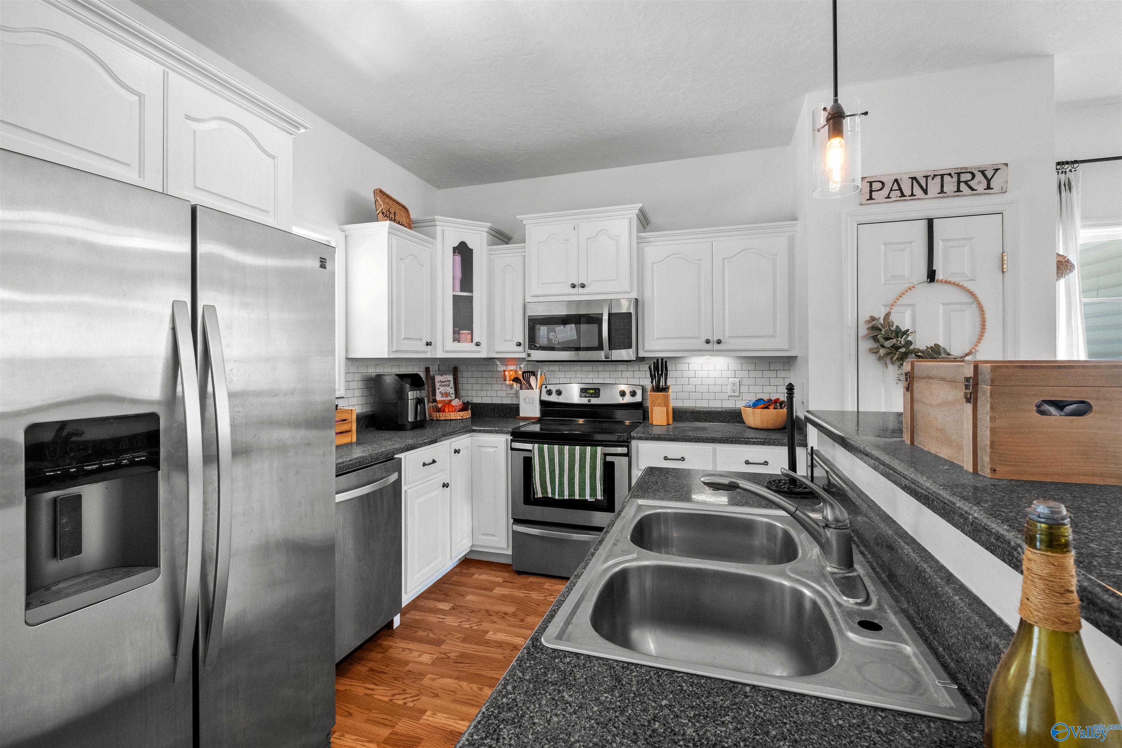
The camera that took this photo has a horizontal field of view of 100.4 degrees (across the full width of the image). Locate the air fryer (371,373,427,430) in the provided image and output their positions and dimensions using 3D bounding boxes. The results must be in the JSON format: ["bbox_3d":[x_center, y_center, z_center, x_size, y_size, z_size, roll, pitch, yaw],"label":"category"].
[{"bbox_3d":[-1.028,0.183,3.098,0.300,0.345,0.255,0,1,10],"label":"air fryer"}]

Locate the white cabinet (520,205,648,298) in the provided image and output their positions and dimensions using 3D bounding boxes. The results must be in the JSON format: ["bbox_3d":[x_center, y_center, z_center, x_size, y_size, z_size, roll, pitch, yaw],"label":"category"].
[{"bbox_3d":[0.171,-0.783,3.263,0.852,0.580,0.402,0,2,18],"label":"white cabinet"}]

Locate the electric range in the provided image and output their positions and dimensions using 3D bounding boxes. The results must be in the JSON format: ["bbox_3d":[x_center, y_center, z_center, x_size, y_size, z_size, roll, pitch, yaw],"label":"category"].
[{"bbox_3d":[0.131,0.681,3.140,0.757,1.180,0.690,0,1,17],"label":"electric range"}]

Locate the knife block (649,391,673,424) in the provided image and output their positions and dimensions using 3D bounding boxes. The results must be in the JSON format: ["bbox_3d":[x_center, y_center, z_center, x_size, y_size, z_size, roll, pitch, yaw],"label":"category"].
[{"bbox_3d":[0.685,0.234,3.226,0.140,0.225,0.145,0,2,18],"label":"knife block"}]

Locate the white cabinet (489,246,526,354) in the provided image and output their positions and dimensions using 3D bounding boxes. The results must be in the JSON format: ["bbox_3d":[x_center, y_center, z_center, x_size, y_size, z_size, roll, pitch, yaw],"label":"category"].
[{"bbox_3d":[-0.339,-0.511,3.460,0.319,0.790,0.356,0,2,18],"label":"white cabinet"}]

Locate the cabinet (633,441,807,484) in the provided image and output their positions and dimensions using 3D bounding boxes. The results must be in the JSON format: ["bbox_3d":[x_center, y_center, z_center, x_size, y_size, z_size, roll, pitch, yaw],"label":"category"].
[{"bbox_3d":[0.959,0.833,2.936,0.925,0.880,0.620,0,1,17],"label":"cabinet"}]

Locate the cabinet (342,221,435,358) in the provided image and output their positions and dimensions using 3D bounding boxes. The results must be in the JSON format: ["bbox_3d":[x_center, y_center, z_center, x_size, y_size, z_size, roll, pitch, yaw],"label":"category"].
[{"bbox_3d":[-1.082,-0.497,3.027,0.361,0.790,0.508,0,2,18],"label":"cabinet"}]

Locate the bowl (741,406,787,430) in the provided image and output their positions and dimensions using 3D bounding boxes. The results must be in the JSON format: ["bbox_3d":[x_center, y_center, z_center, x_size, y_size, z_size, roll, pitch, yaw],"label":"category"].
[{"bbox_3d":[1.294,0.287,2.964,0.283,0.135,0.283,0,1,17],"label":"bowl"}]

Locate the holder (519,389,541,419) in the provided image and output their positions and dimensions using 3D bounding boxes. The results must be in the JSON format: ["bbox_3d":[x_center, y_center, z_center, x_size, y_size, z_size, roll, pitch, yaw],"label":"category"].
[{"bbox_3d":[-0.236,0.237,3.514,0.165,0.230,0.120,0,1,17],"label":"holder"}]

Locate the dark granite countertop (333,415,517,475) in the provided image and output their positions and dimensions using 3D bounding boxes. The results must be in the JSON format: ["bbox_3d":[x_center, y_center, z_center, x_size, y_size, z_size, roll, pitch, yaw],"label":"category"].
[{"bbox_3d":[-0.866,0.382,2.814,0.913,0.040,1.955,0,2,18],"label":"dark granite countertop"}]

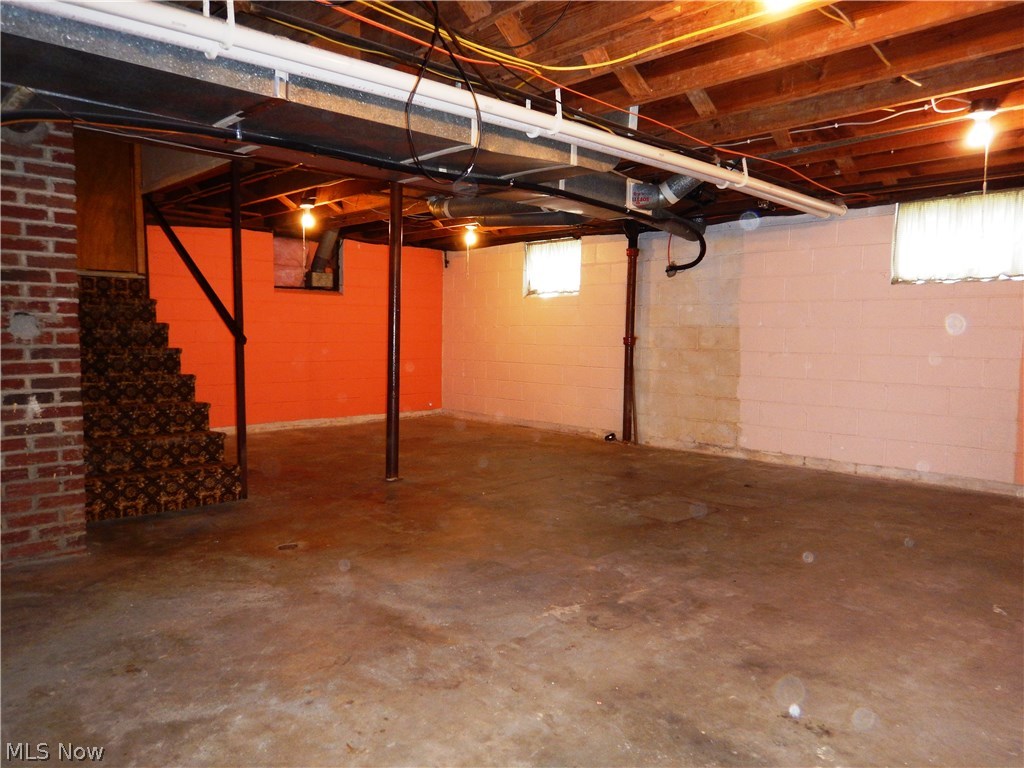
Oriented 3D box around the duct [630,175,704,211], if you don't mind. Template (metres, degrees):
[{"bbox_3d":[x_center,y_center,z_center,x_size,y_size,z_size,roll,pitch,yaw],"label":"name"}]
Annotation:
[{"bbox_3d":[1.004,-1.232,4.579,0.210,0.210,0.450,-4,6,-45],"label":"duct"}]

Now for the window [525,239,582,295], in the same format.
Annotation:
[{"bbox_3d":[0.458,-1.222,7.624,0.110,0.570,0.790,-4,6,-45],"label":"window"}]

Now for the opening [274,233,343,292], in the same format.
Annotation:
[{"bbox_3d":[-2.228,-1.282,7.676,0.810,0.610,0.200,-4,6,-45],"label":"opening"}]

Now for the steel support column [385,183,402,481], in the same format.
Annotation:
[{"bbox_3d":[-0.825,-0.360,4.986,0.092,2.090,0.092,-4,6,-45],"label":"steel support column"}]

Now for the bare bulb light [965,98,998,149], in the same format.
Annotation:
[{"bbox_3d":[2.052,-1.132,3.103,0.125,0.215,0.125,-4,6,-45],"label":"bare bulb light"}]

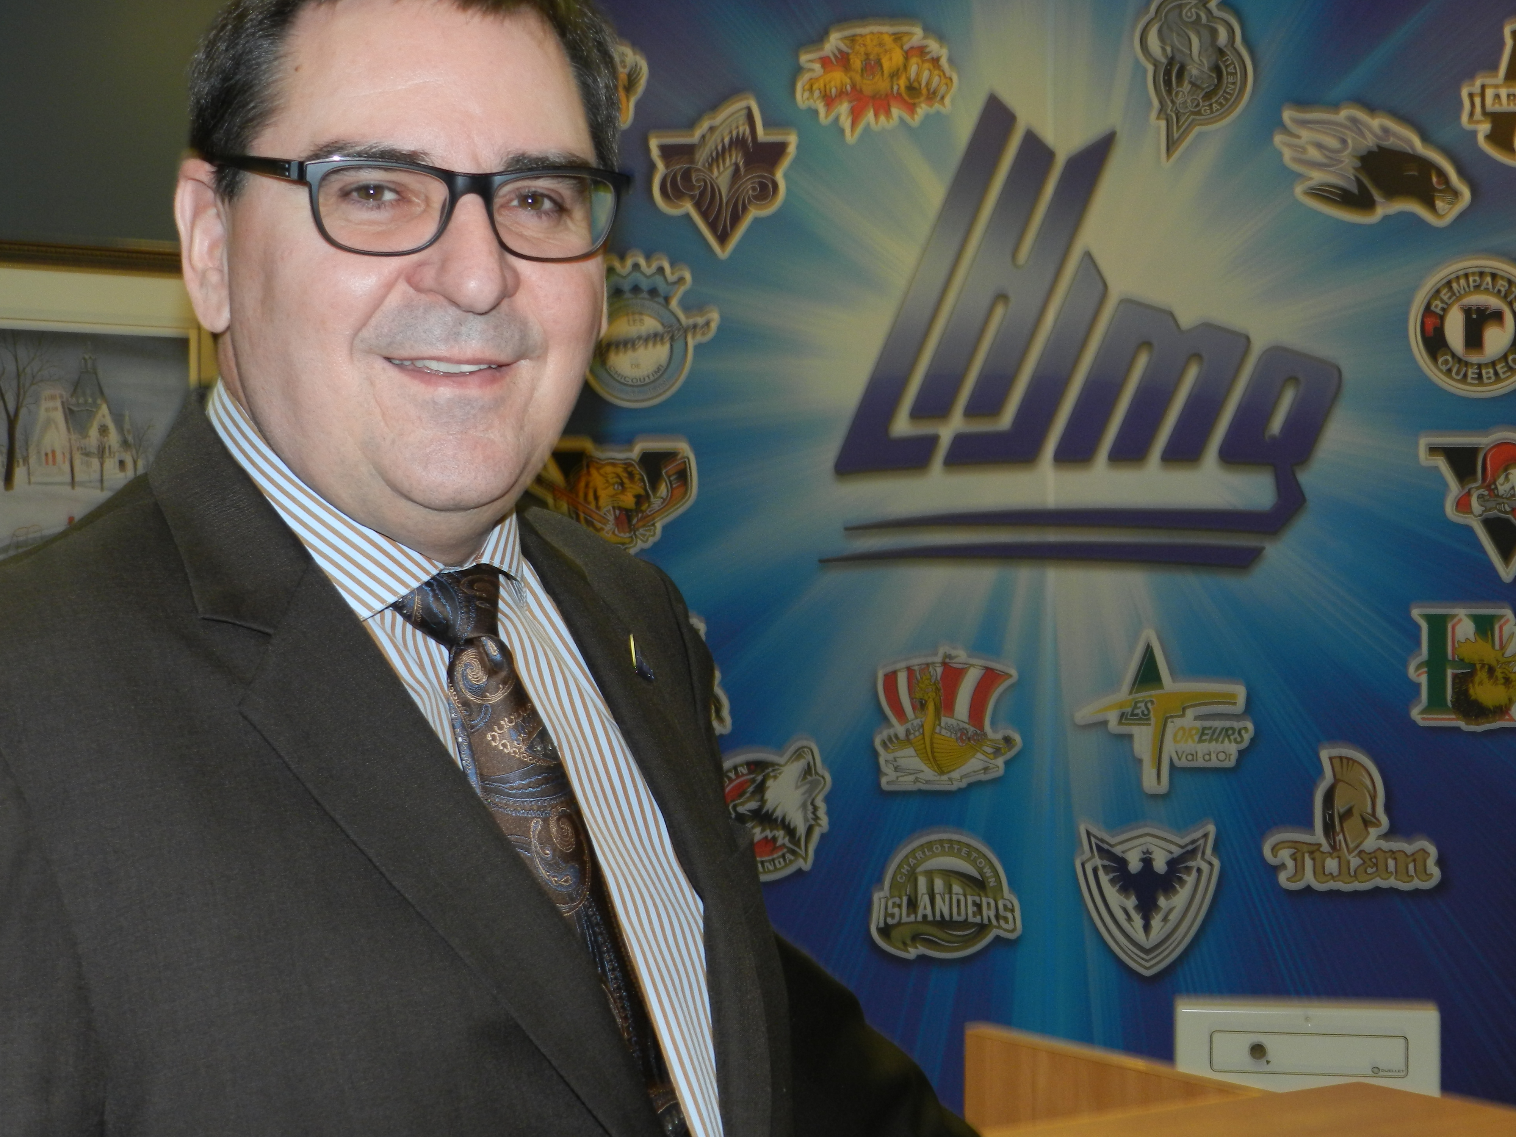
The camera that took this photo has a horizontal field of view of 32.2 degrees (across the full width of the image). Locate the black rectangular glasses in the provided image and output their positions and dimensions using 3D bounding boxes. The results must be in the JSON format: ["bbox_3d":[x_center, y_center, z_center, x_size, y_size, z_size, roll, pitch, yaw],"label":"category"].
[{"bbox_3d":[-0.142,-0.149,1.100,0.145,0.043,0.139,-1,10,-26],"label":"black rectangular glasses"}]

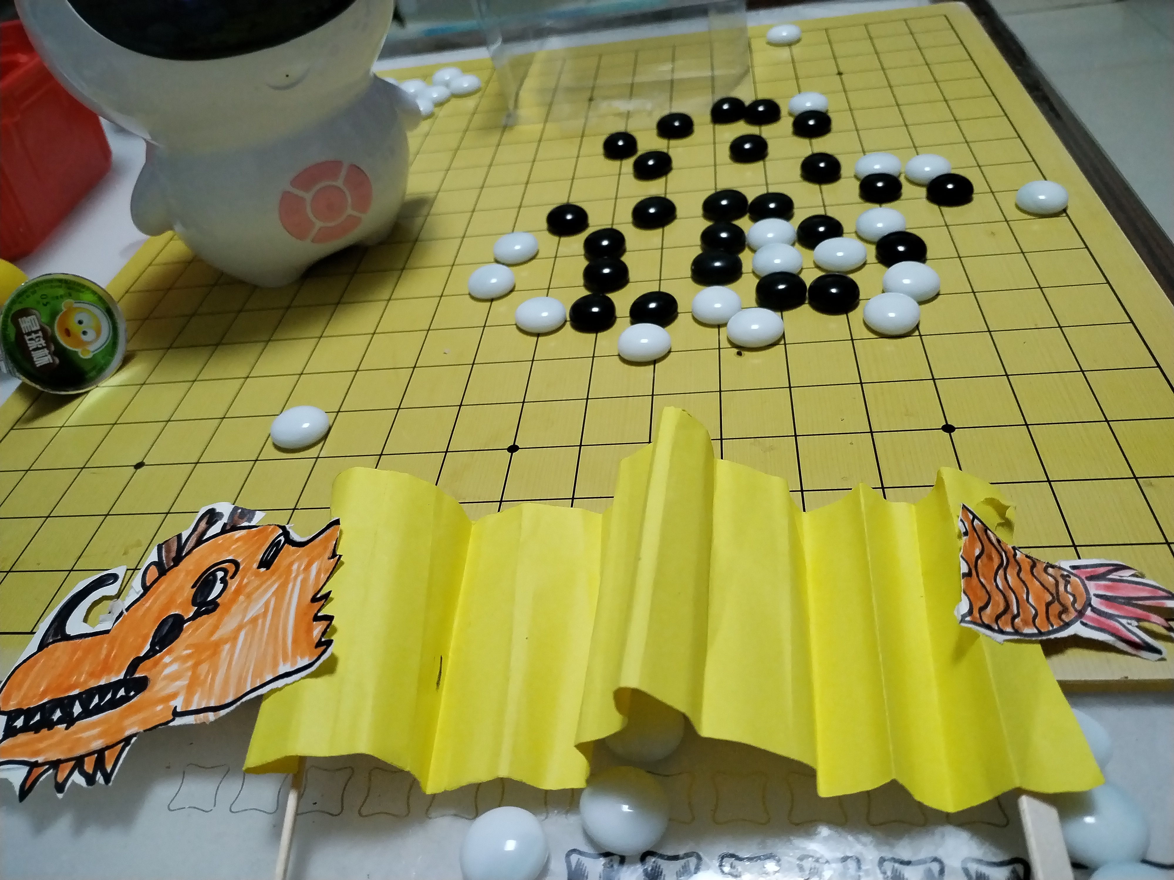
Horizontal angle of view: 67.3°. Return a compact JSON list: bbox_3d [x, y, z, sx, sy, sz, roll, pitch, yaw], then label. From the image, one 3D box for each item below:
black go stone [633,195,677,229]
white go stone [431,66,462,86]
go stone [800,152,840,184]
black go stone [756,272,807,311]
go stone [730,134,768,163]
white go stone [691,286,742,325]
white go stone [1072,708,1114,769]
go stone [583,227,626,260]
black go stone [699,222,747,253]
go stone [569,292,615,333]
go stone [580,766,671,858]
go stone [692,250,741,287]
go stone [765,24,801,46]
[{"bbox_3d":[0.030,-0.102,0.396,0.020,0.010,0.020,-3,43,10],"label":"black go stone"},{"bbox_3d":[-0.089,-0.233,0.566,0.020,0.010,0.020,-3,43,10],"label":"white go stone"},{"bbox_3d":[0.105,-0.123,0.397,0.019,0.010,0.019,-3,43,10],"label":"go stone"},{"bbox_3d":[0.074,-0.057,0.337,0.020,0.010,0.020,-3,43,10],"label":"black go stone"},{"bbox_3d":[0.078,-0.141,0.422,0.019,0.010,0.019,-3,43,10],"label":"go stone"},{"bbox_3d":[0.050,-0.051,0.337,0.020,0.010,0.020,-3,43,10],"label":"white go stone"},{"bbox_3d":[0.105,0.068,0.195,0.020,0.010,0.020,-3,43,9],"label":"white go stone"},{"bbox_3d":[0.008,-0.085,0.376,0.019,0.010,0.019,-3,43,10],"label":"go stone"},{"bbox_3d":[0.057,-0.085,0.372,0.020,0.010,0.020,-3,43,10],"label":"black go stone"},{"bbox_3d":[0.002,-0.049,0.338,0.019,0.011,0.019,-3,43,9],"label":"go stone"},{"bbox_3d":[0.008,0.083,0.199,0.020,0.010,0.020,-3,43,9],"label":"go stone"},{"bbox_3d":[0.051,-0.068,0.348,0.020,0.011,0.020,-3,43,9],"label":"go stone"},{"bbox_3d":[0.117,-0.242,0.525,0.020,0.009,0.020,-3,43,10],"label":"go stone"}]

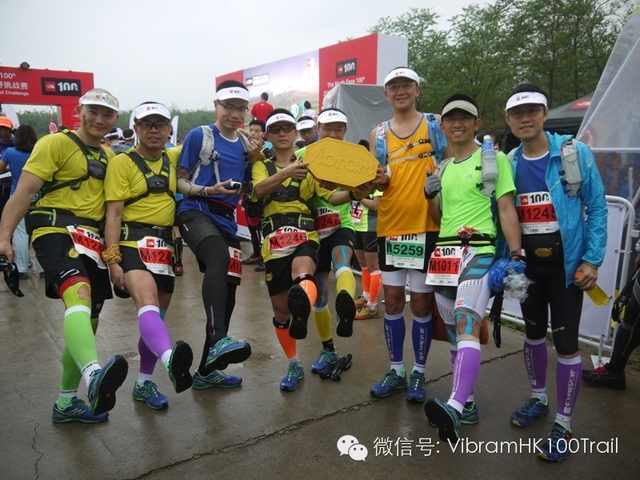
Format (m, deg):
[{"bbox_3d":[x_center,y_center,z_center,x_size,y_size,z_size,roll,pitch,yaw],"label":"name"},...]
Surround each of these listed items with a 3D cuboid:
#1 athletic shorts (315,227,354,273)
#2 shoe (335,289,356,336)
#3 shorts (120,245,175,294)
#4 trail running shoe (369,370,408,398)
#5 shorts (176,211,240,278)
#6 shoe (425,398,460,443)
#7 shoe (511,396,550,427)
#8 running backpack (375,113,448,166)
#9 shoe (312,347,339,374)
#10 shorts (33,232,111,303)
[{"bbox_3d":[0.065,0.032,3.220,0.360,0.400,0.380,0,8,2],"label":"athletic shorts"},{"bbox_3d":[0.131,0.352,2.630,0.106,0.287,0.110,1,30,5],"label":"shoe"},{"bbox_3d":[-0.956,0.135,2.860,0.330,0.350,0.290,-6,11,-33],"label":"shorts"},{"bbox_3d":[0.430,0.862,3.158,0.287,0.117,0.107,-7,12,-35],"label":"trail running shoe"},{"bbox_3d":[-0.668,0.009,3.100,0.330,0.410,0.340,10,14,44],"label":"shorts"},{"bbox_3d":[0.583,0.813,2.430,0.107,0.287,0.117,-14,26,31],"label":"shoe"},{"bbox_3d":[1.153,0.919,2.818,0.287,0.117,0.107,-5,11,-29],"label":"shoe"},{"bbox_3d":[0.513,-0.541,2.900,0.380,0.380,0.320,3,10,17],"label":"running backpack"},{"bbox_3d":[0.036,0.763,3.298,0.106,0.110,0.287,5,9,30],"label":"shoe"},{"bbox_3d":[-1.276,0.127,2.680,0.370,0.400,0.350,-7,12,-33],"label":"shorts"}]

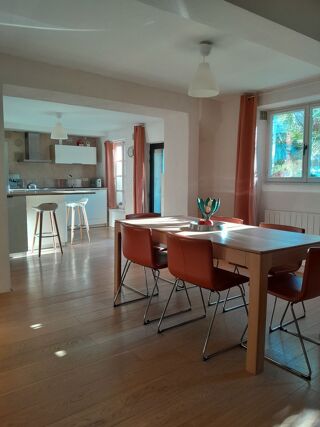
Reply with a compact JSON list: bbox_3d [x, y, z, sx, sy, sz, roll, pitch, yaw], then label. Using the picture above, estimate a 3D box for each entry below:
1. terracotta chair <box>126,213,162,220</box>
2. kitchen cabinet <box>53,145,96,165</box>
[{"bbox_3d":[-0.086,0.417,3.530,0.490,0.770,0.500,-4,7,-36],"label":"terracotta chair"},{"bbox_3d":[-2.135,-1.445,8.028,1.000,0.430,0.380,-3,7,-30],"label":"kitchen cabinet"}]

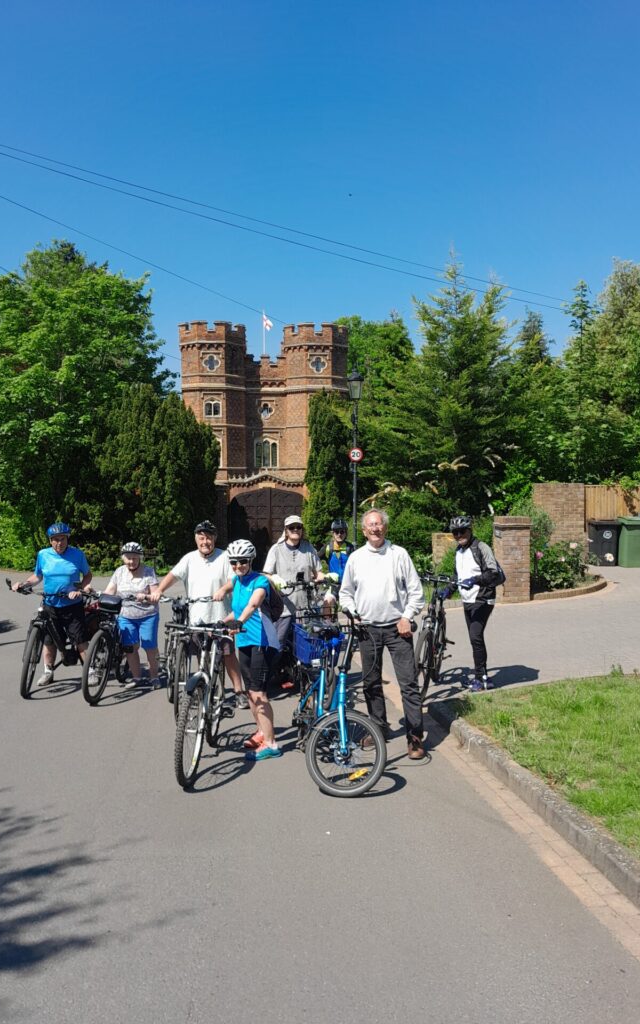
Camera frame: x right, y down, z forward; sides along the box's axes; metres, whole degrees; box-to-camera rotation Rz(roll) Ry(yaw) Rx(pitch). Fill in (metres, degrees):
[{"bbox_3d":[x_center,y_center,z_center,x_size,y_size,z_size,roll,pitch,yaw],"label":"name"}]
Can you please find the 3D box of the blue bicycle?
[{"bbox_3d":[0.030,1.170,5.360,0.580,1.120,1.580,0,1,-13],"label":"blue bicycle"}]

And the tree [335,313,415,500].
[{"bbox_3d":[3.000,-4.000,44.000,5.500,13.500,5.500,0,1,0],"label":"tree"}]

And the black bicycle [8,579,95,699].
[{"bbox_3d":[-2.600,1.220,8.030,0.680,1.100,1.800,0,1,19],"label":"black bicycle"}]

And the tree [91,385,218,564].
[{"bbox_3d":[-5.600,-1.050,27.500,4.500,6.600,4.400,0,1,0],"label":"tree"}]

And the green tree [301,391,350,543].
[{"bbox_3d":[0.250,-1.200,30.000,2.000,6.800,2.000,0,1,0],"label":"green tree"}]

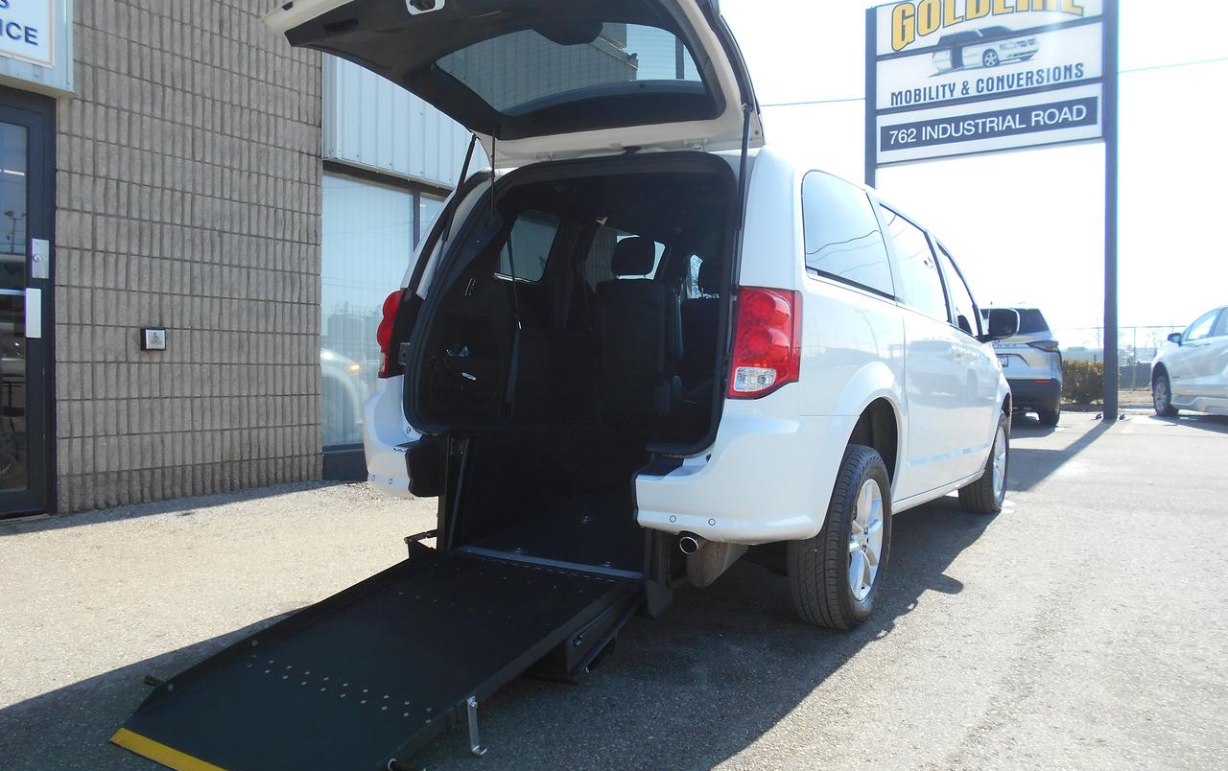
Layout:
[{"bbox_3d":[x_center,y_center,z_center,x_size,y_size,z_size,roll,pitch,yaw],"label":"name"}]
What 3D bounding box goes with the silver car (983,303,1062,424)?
[{"bbox_3d":[6.220,-0.320,15.050,1.980,1.760,5.150,1,2,26],"label":"silver car"}]

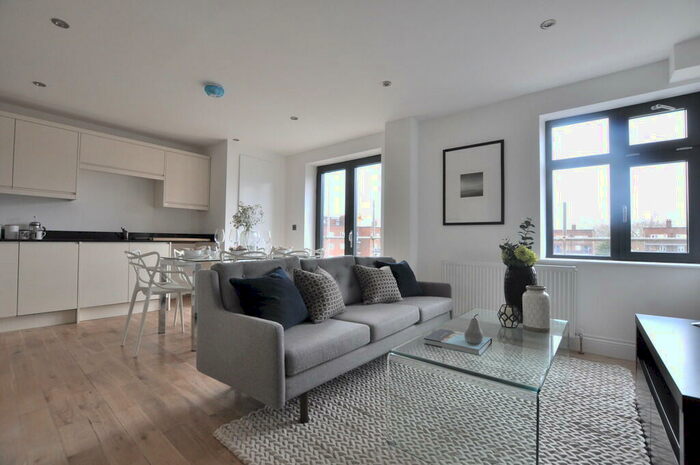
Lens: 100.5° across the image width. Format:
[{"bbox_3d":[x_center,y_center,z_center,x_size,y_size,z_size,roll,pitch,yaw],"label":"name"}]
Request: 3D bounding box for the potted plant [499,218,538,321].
[{"bbox_3d":[1.110,0.243,1.902,0.225,0.670,0.210,0,-2,30],"label":"potted plant"}]

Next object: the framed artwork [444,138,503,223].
[{"bbox_3d":[1.305,-0.510,3.128,0.630,0.857,0.030,0,-2,40],"label":"framed artwork"}]

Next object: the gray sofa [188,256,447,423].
[{"bbox_3d":[0.001,0.597,2.327,0.890,0.790,1.990,0,-2,40],"label":"gray sofa"}]

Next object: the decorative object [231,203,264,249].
[{"bbox_3d":[-1.092,-0.038,3.153,0.340,0.560,0.290,1,-2,-19],"label":"decorative object"}]

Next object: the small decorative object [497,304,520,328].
[{"bbox_3d":[0.973,0.511,1.781,0.115,0.125,0.115,0,-2,40],"label":"small decorative object"}]

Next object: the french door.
[{"bbox_3d":[-0.001,-0.071,4.642,1.535,2.170,0.080,0,-2,40],"label":"french door"}]

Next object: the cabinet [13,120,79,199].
[{"bbox_3d":[-3.416,-0.769,3.276,0.330,0.770,0.475,0,-2,40],"label":"cabinet"}]

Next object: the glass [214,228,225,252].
[{"bbox_3d":[-1.252,0.106,2.800,0.082,0.260,0.082,0,-2,40],"label":"glass"}]

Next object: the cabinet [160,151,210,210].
[{"bbox_3d":[-2.458,-0.726,4.309,0.330,0.777,0.602,0,-2,40],"label":"cabinet"}]

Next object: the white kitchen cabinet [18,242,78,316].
[{"bbox_3d":[-3.256,0.456,3.131,0.580,0.708,0.422,0,-2,40],"label":"white kitchen cabinet"}]

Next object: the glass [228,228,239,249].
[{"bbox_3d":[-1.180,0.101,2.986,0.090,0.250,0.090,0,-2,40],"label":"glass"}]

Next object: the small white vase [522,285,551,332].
[{"bbox_3d":[1.100,0.449,1.719,0.137,0.250,0.137,0,-2,40],"label":"small white vase"}]

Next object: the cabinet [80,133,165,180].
[{"bbox_3d":[-2.967,-0.927,3.803,0.330,0.410,0.860,0,-2,40],"label":"cabinet"}]

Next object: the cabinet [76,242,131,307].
[{"bbox_3d":[-3.024,0.481,3.530,0.580,0.723,0.460,0,-2,40],"label":"cabinet"}]

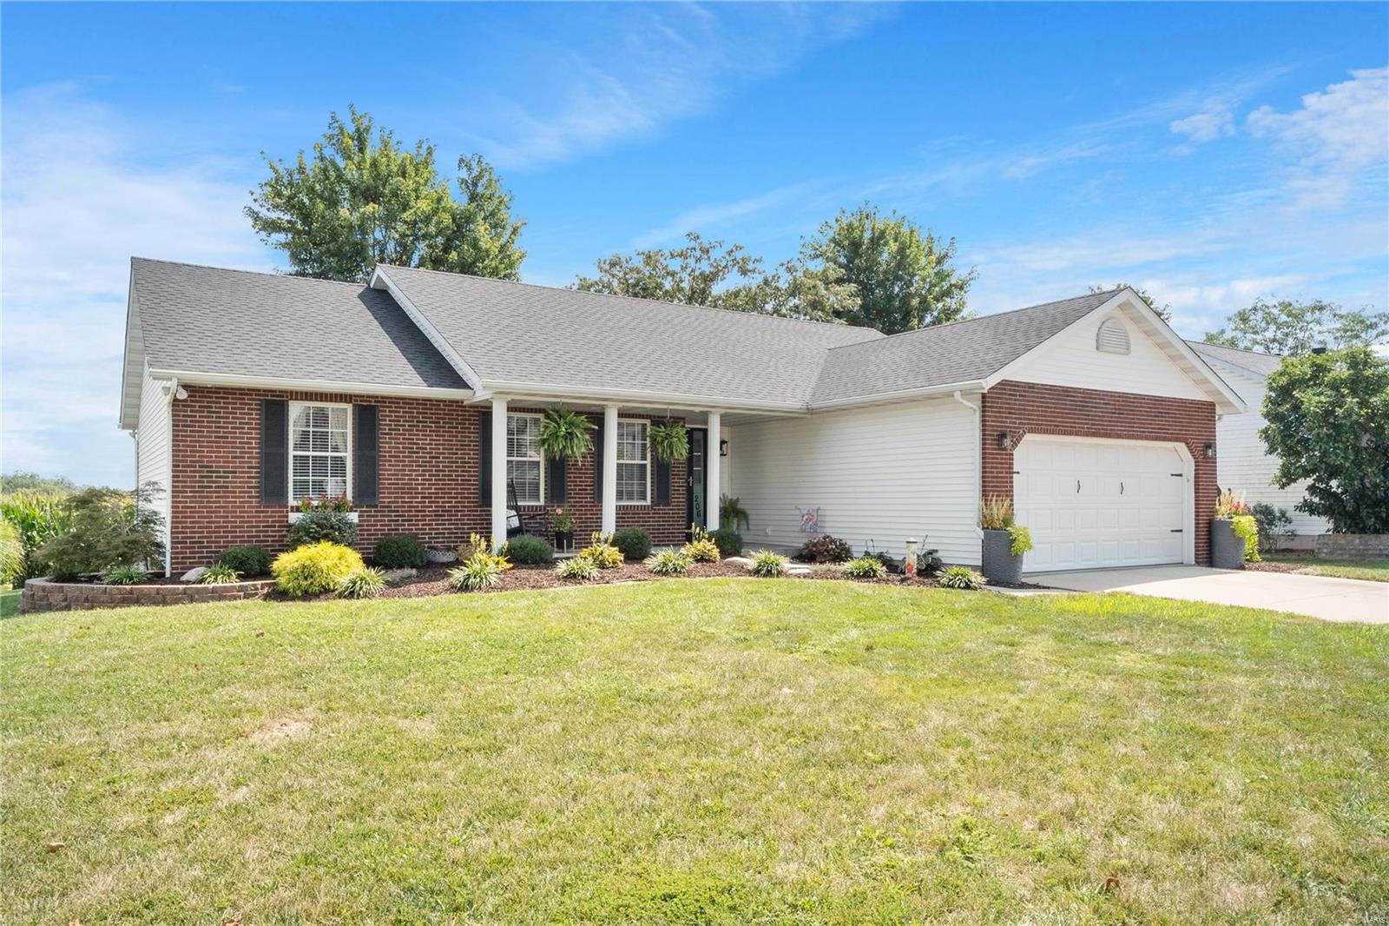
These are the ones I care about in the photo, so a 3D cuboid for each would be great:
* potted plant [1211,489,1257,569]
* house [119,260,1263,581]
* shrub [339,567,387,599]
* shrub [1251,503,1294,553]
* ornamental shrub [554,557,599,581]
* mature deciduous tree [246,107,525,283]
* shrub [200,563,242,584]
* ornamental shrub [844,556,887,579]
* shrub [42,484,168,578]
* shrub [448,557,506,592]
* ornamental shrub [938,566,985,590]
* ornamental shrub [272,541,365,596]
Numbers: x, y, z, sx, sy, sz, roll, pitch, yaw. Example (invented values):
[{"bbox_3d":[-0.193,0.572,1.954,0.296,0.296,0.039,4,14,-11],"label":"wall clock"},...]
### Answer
[{"bbox_3d":[9.488,1.155,16.270,0.700,1.395,0.620,2,-3,-33],"label":"potted plant"},{"bbox_3d":[-1.191,-0.936,18.737,17.230,5.720,15.400,1,-3,-34],"label":"house"},{"bbox_3d":[-3.886,1.404,10.842,0.530,0.355,0.520,1,-3,-20],"label":"shrub"},{"bbox_3d":[12.057,1.327,19.322,0.950,1.100,0.900,-2,-3,32],"label":"shrub"},{"bbox_3d":[-1.576,1.418,12.505,0.580,0.270,0.570,0,-2,-7],"label":"ornamental shrub"},{"bbox_3d":[-10.340,-4.715,31.006,9.400,14.385,9.200,1,-2,-19],"label":"mature deciduous tree"},{"bbox_3d":[-6.039,1.377,11.805,0.520,0.260,0.520,1,-3,-27],"label":"shrub"},{"bbox_3d":[2.437,1.491,13.193,0.610,0.322,0.580,0,-2,10],"label":"ornamental shrub"},{"bbox_3d":[-7.773,0.885,12.174,1.500,1.227,1.400,2,-3,-32],"label":"shrub"},{"bbox_3d":[-2.694,1.349,11.407,0.680,0.360,0.650,0,-2,-13],"label":"shrub"},{"bbox_3d":[3.583,1.506,12.406,0.640,0.300,0.620,-1,-2,16],"label":"ornamental shrub"},{"bbox_3d":[-4.611,1.283,11.336,1.060,0.639,1.000,1,-3,-22],"label":"ornamental shrub"}]

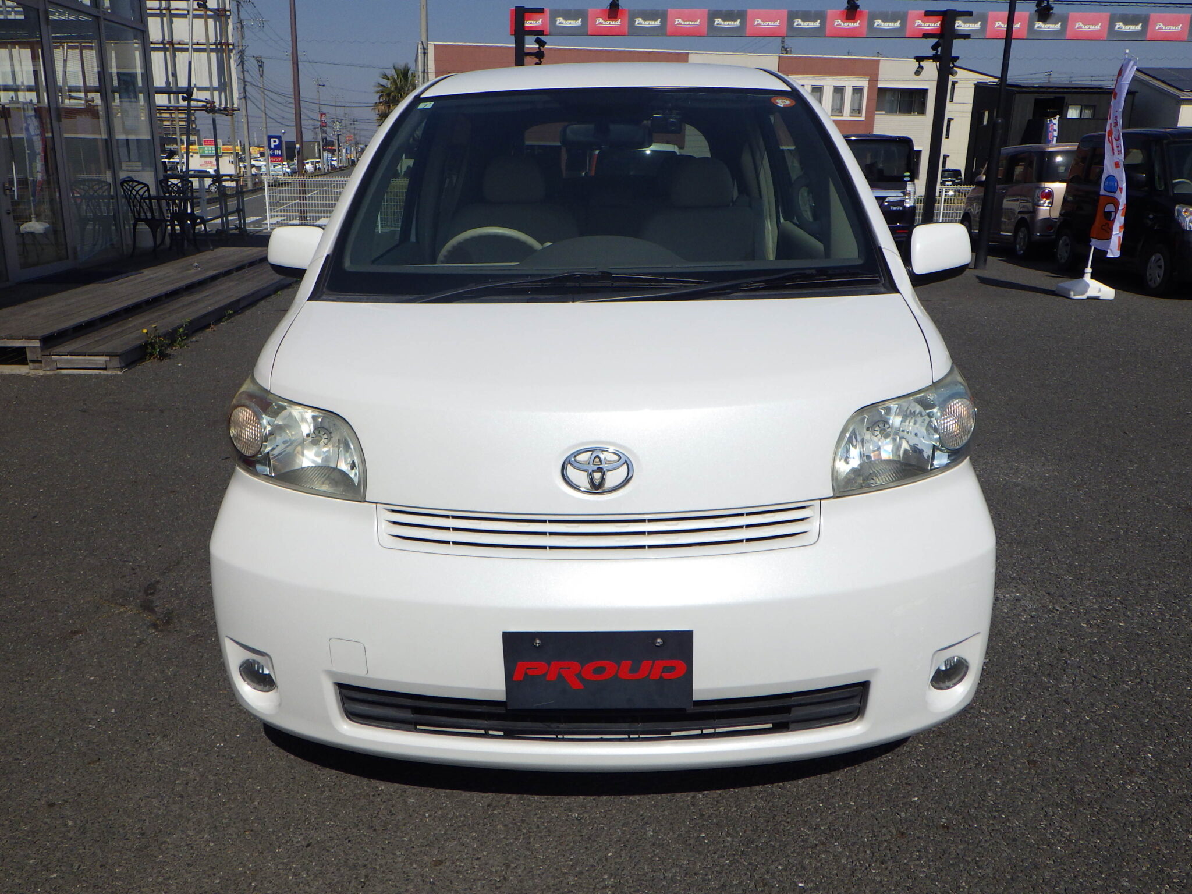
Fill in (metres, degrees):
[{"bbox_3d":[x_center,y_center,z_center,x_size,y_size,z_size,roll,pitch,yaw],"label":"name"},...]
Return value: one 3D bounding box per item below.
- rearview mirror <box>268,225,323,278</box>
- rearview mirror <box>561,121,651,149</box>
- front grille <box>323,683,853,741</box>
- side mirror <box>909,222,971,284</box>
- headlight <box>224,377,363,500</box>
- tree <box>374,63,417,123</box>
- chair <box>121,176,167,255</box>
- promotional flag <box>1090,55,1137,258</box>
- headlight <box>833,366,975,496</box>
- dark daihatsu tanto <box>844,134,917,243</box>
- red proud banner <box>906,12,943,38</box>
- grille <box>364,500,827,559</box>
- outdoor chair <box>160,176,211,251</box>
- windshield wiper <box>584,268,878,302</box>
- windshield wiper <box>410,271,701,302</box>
[{"bbox_3d":[-0.804,-0.542,2.678,0.200,0.157,0.130,1,16,1],"label":"rearview mirror"},{"bbox_3d":[0.027,-0.871,2.700,0.250,0.072,0.045,-2,13,-10],"label":"rearview mirror"},{"bbox_3d":[0.011,0.492,1.805,0.980,0.085,0.110,0,16,-1],"label":"front grille"},{"bbox_3d":[0.931,-0.536,2.674,0.200,0.157,0.130,1,16,1],"label":"side mirror"},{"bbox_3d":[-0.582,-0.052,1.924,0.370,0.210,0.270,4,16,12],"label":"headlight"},{"bbox_3d":[-10.910,-18.017,54.155,2.700,6.550,2.700,1,16,0],"label":"tree"},{"bbox_3d":[-5.346,-2.708,11.400,0.420,0.880,0.480,5,16,14],"label":"chair"},{"bbox_3d":[5.307,-2.976,9.892,0.420,1.950,0.250,1,16,0],"label":"promotional flag"},{"bbox_3d":[0.600,-0.047,1.923,0.370,0.210,0.270,-3,16,-12],"label":"headlight"},{"bbox_3d":[3.675,-3.929,15.092,1.475,1.755,3.400,0,16,-2],"label":"dark daihatsu tanto"},{"bbox_3d":[4.536,-5.779,13.194,0.580,0.345,0.030,1,16,0],"label":"red proud banner"},{"bbox_3d":[0.003,0.160,1.745,0.820,0.090,0.120,1,16,1],"label":"grille"},{"bbox_3d":[-5.126,-2.914,12.046,0.450,0.880,0.520,-12,20,-36],"label":"outdoor chair"},{"bbox_3d":[0.345,-0.406,2.420,0.760,0.090,0.080,-2,16,-9],"label":"windshield wiper"},{"bbox_3d":[-0.078,-0.377,2.266,0.690,0.085,0.130,1,16,1],"label":"windshield wiper"}]

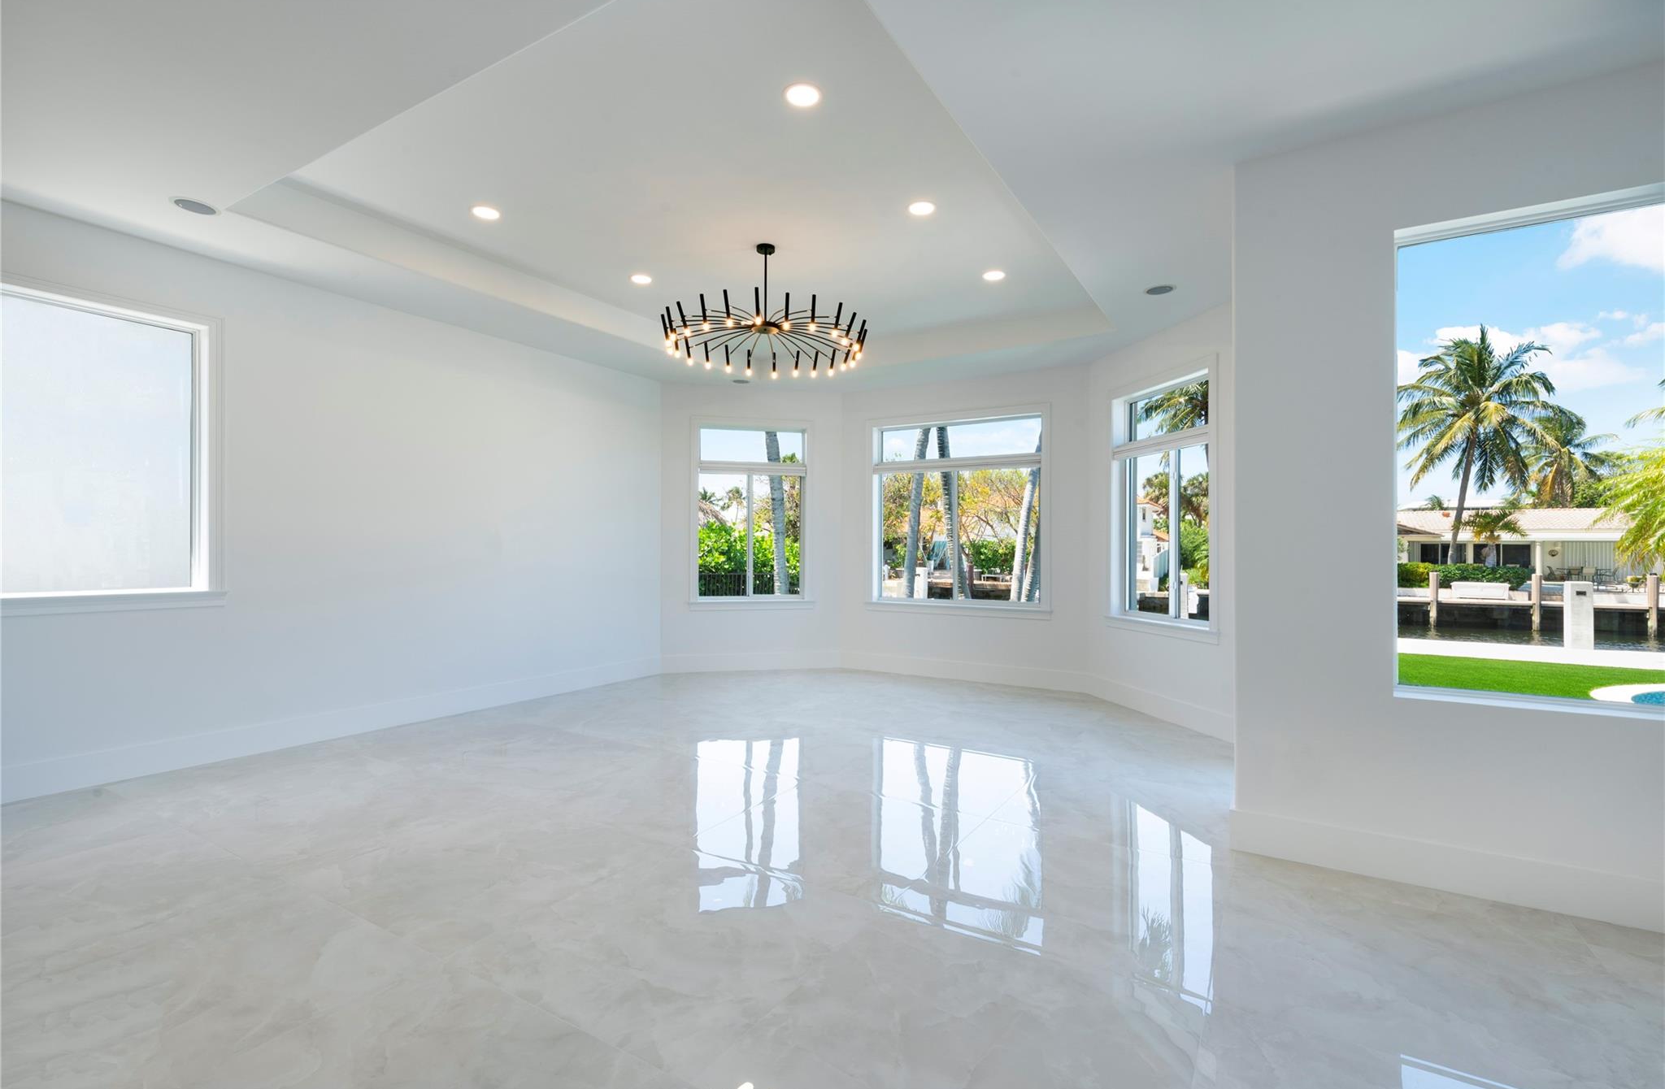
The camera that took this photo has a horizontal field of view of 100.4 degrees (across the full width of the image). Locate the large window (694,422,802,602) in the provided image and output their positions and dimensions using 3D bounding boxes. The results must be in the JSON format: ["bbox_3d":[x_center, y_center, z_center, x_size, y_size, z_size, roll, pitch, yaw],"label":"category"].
[{"bbox_3d":[-0.817,-0.305,7.091,1.085,1.747,0.140,0,-1,-14],"label":"large window"}]

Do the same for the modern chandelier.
[{"bbox_3d":[-0.416,-1.517,4.332,1.224,0.696,1.224,0,-1,0],"label":"modern chandelier"}]

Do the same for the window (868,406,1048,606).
[{"bbox_3d":[1.172,-0.293,6.636,1.692,1.746,0.140,0,-1,31],"label":"window"}]

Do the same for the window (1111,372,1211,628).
[{"bbox_3d":[2.443,-0.297,5.111,0.140,1.740,1.038,0,-1,-14],"label":"window"}]

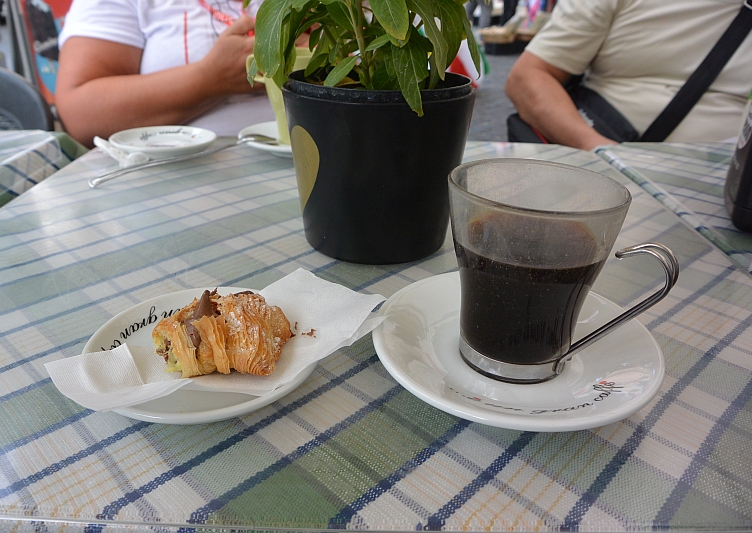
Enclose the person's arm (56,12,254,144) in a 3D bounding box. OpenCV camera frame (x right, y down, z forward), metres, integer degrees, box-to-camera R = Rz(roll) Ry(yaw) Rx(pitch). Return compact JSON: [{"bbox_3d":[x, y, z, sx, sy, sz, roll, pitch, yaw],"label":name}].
[{"bbox_3d":[-0.343,-0.291,0.950,0.330,0.210,0.190,0,27,-5],"label":"person's arm"}]

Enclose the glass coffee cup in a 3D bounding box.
[{"bbox_3d":[0.090,0.009,0.307,0.114,0.097,0.084,24,34,37],"label":"glass coffee cup"}]

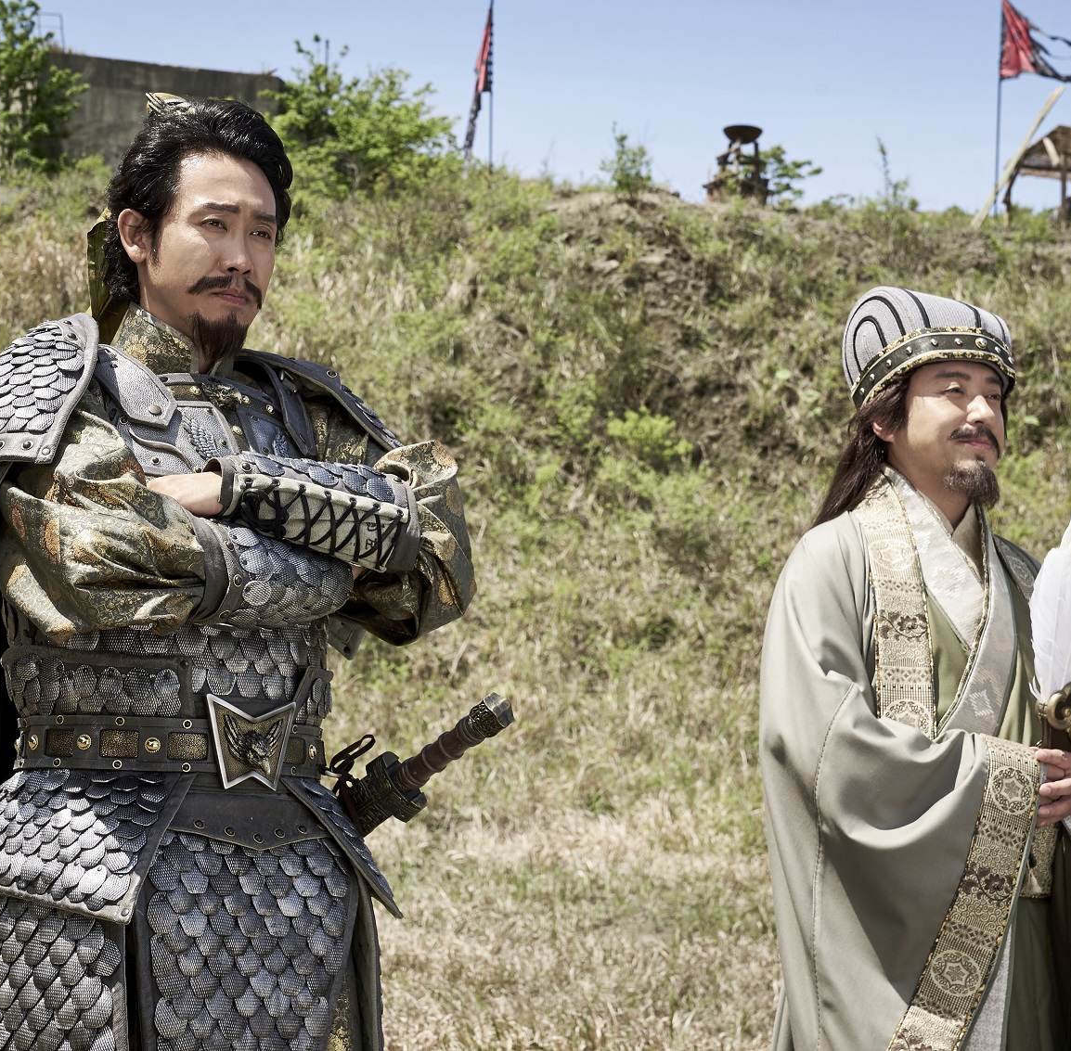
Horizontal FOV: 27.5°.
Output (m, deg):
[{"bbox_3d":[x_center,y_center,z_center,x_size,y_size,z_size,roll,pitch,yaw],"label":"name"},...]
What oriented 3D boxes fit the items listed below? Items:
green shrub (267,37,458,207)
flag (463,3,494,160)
[{"bbox_3d":[-1.869,-4.241,23.000,1.950,1.750,1.750,0,0,0],"label":"green shrub"},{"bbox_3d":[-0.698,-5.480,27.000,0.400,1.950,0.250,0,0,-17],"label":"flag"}]

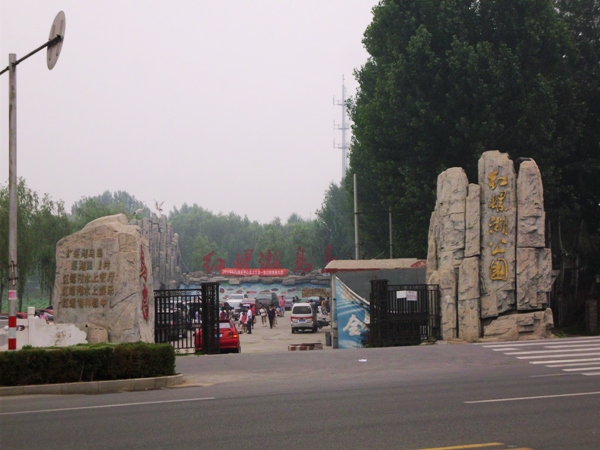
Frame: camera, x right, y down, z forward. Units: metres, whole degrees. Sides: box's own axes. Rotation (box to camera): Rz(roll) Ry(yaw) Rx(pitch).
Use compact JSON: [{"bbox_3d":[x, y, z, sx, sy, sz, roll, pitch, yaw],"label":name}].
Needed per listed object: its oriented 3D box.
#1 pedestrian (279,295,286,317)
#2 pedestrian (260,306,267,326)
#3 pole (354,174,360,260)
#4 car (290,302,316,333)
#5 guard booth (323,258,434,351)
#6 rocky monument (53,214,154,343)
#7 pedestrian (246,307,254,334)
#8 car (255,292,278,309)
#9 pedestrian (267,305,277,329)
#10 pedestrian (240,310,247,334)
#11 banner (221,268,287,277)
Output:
[{"bbox_3d":[-1.378,6.566,102.000,0.520,1.670,0.320,0,-1,0],"label":"pedestrian"},{"bbox_3d":[-2.553,6.418,89.000,0.500,1.510,0.320,0,-1,0],"label":"pedestrian"},{"bbox_3d":[3.296,1.725,71.914,0.240,9.200,0.240,-1,-1,0],"label":"pole"},{"bbox_3d":[0.241,6.075,82.300,1.520,1.880,3.800,0,-1,4],"label":"car"},{"bbox_3d":[3.246,3.165,50.700,4.700,3.500,3.000,0,-1,-8],"label":"guard booth"},{"bbox_3d":[-7.017,2.112,45.300,3.400,4.850,1.900,0,-1,5],"label":"rocky monument"},{"bbox_3d":[-3.128,5.966,79.000,0.340,1.720,0.480,0,-1,-15],"label":"pedestrian"},{"bbox_3d":[-2.834,6.726,108.000,1.620,1.820,4.100,0,-1,10],"label":"car"},{"bbox_3d":[-1.897,6.134,84.500,0.550,1.620,0.350,0,-1,0],"label":"pedestrian"},{"bbox_3d":[-3.541,6.152,80.000,0.420,1.390,0.300,0,-1,18],"label":"pedestrian"},{"bbox_3d":[-4.557,4.655,124.000,6.400,0.680,0.060,0,-1,0],"label":"banner"}]

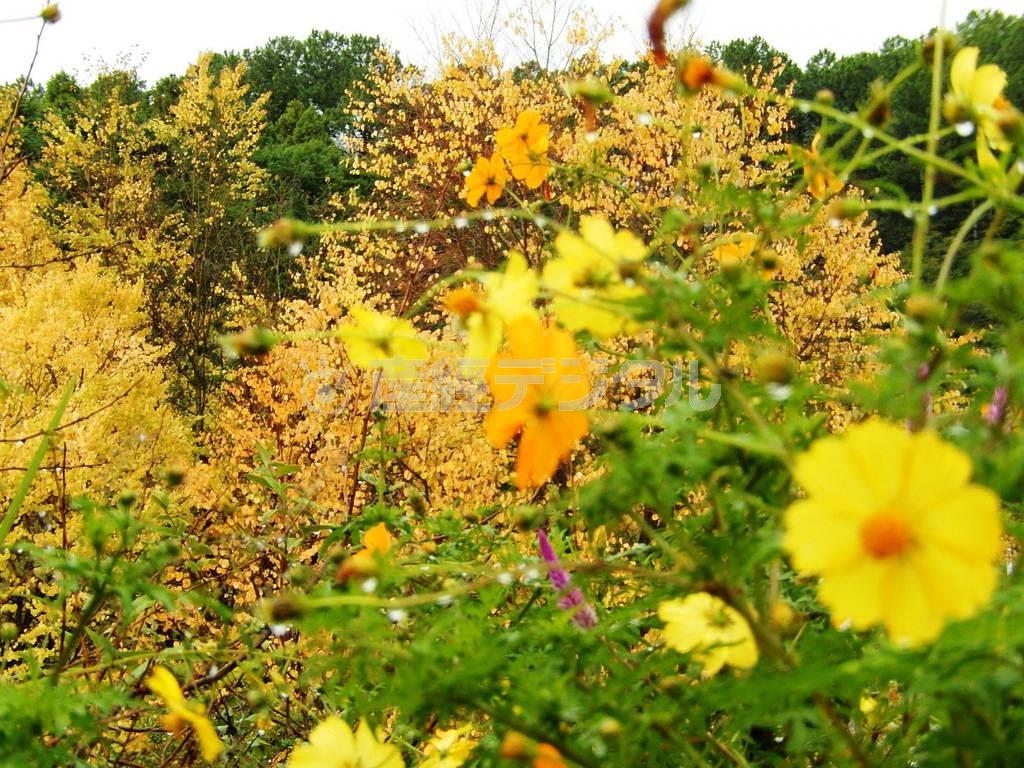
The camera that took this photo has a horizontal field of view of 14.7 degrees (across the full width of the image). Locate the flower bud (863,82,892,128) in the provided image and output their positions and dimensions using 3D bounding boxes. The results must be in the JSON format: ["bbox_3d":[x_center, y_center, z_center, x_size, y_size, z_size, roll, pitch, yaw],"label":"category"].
[{"bbox_3d":[0.127,-0.097,1.380,0.011,0.015,0.011,0,-2,0],"label":"flower bud"}]

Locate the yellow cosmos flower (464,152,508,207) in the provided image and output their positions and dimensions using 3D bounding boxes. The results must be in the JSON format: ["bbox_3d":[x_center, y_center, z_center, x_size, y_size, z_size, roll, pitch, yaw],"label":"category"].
[{"bbox_3d":[-0.020,-0.160,3.100,0.036,0.042,0.015,-1,-12,18],"label":"yellow cosmos flower"}]

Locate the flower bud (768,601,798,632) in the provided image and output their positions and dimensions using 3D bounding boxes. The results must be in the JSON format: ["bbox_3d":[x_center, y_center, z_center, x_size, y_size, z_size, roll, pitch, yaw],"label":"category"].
[{"bbox_3d":[0.092,0.079,1.350,0.010,0.011,0.010,0,-3,0],"label":"flower bud"}]

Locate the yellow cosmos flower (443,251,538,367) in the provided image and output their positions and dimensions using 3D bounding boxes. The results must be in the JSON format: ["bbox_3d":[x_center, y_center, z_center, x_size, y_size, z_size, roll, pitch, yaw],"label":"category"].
[{"bbox_3d":[-0.009,-0.030,1.580,0.020,0.046,0.046,11,-9,-37],"label":"yellow cosmos flower"}]

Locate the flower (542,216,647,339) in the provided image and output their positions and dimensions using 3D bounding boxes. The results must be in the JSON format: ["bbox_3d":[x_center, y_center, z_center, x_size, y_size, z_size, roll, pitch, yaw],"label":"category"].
[{"bbox_3d":[0.034,-0.044,1.650,0.044,0.052,0.020,0,-17,6],"label":"flower"}]

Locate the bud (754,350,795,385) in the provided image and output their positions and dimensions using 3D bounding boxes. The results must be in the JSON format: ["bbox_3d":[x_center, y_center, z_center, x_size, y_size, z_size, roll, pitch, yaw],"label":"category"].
[{"bbox_3d":[0.079,-0.005,1.200,0.012,0.011,0.012,0,-3,0],"label":"bud"}]

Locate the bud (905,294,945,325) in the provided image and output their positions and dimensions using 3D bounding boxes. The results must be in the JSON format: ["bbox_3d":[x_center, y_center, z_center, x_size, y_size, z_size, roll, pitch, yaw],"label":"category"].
[{"bbox_3d":[0.125,-0.023,1.200,0.012,0.009,0.012,0,-3,0],"label":"bud"}]

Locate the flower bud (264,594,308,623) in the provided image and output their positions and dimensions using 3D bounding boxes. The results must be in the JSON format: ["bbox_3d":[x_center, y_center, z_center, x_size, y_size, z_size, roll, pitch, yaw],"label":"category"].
[{"bbox_3d":[-0.074,0.074,1.300,0.014,0.009,0.009,-3,0,-3],"label":"flower bud"}]

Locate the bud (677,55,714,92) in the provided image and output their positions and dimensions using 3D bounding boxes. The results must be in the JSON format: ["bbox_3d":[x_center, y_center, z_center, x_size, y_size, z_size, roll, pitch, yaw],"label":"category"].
[{"bbox_3d":[0.060,-0.102,1.300,0.013,0.012,0.012,15,0,-6],"label":"bud"}]

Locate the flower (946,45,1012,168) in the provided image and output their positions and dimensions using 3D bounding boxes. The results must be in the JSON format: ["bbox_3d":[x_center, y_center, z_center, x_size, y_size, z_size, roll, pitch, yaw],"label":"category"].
[{"bbox_3d":[0.192,-0.113,1.620,0.020,0.049,0.046,-1,-2,21],"label":"flower"}]

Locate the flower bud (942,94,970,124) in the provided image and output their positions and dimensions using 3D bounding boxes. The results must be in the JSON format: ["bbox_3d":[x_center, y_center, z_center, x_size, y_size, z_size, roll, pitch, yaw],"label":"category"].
[{"bbox_3d":[0.157,-0.097,1.400,0.010,0.011,0.010,0,-3,0],"label":"flower bud"}]

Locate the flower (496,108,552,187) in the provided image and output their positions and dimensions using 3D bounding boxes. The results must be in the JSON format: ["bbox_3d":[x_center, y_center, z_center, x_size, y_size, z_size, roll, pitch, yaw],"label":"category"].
[{"bbox_3d":[0.009,-0.166,2.800,0.040,0.056,0.022,0,-2,6],"label":"flower"}]

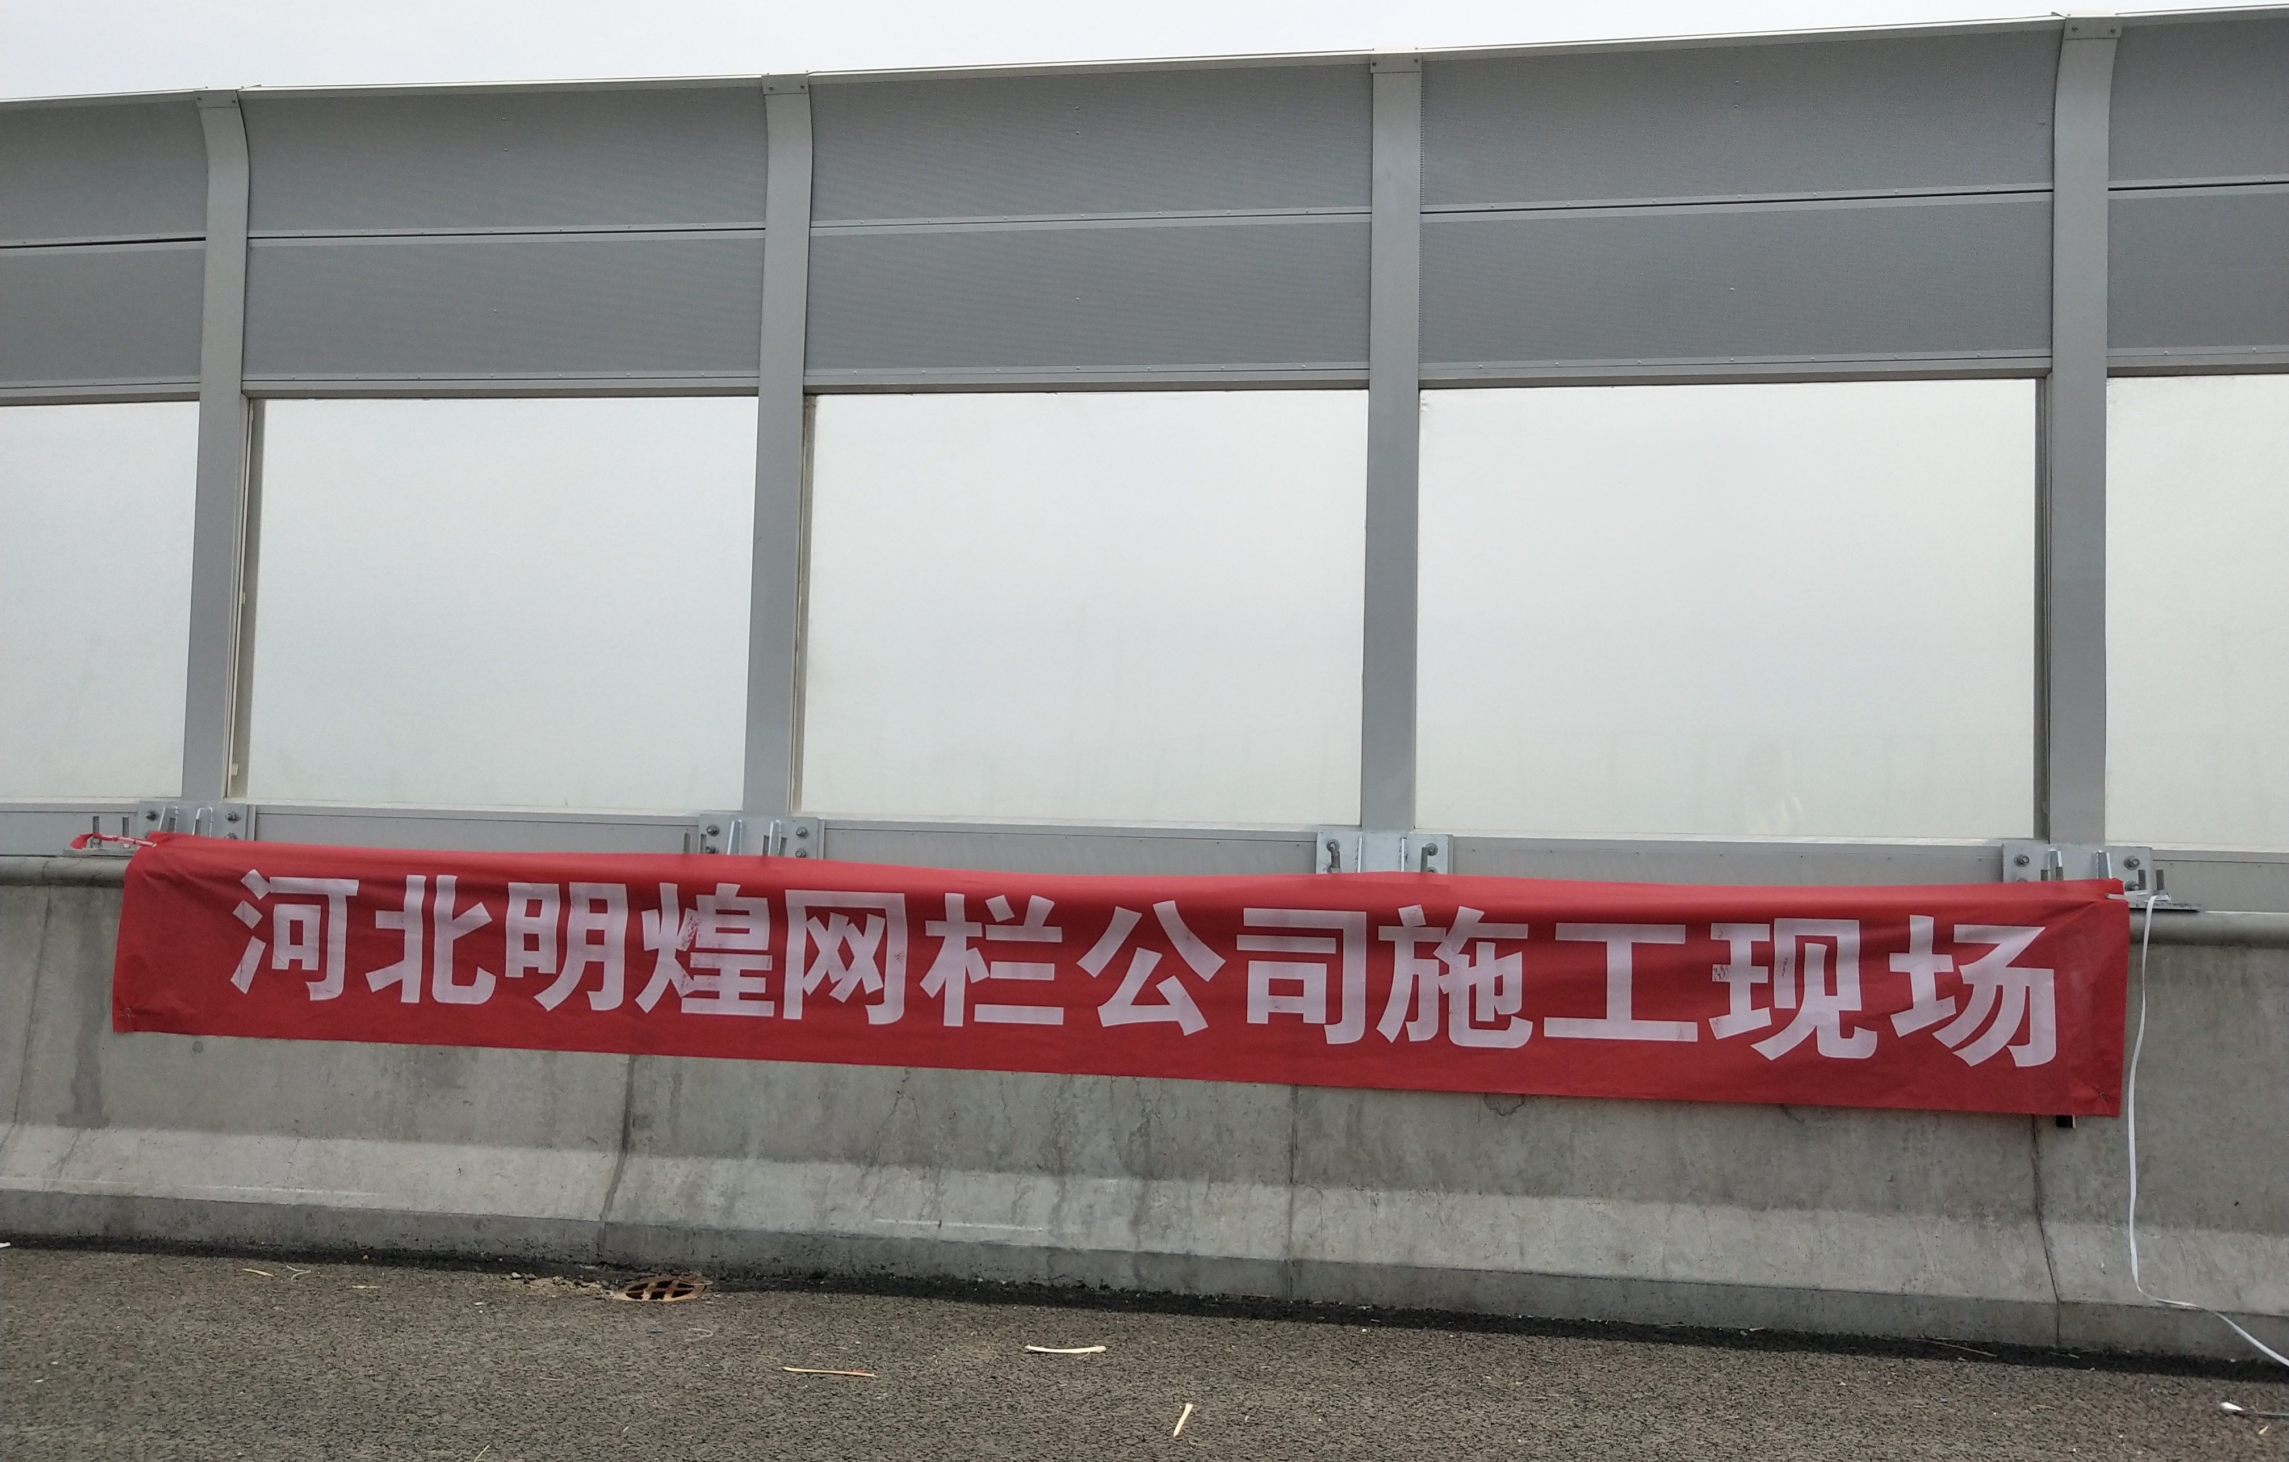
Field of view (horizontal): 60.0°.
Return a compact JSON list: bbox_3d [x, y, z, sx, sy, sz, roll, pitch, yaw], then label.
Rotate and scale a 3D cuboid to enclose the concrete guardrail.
[{"bbox_3d":[-0.344,1.016,5.867,7.000,1.130,0.550,1,-3,9],"label":"concrete guardrail"}]

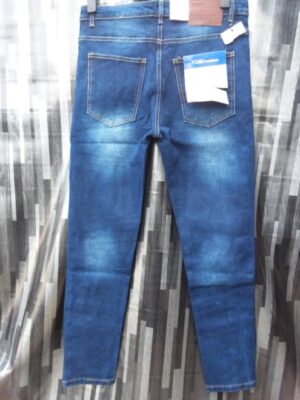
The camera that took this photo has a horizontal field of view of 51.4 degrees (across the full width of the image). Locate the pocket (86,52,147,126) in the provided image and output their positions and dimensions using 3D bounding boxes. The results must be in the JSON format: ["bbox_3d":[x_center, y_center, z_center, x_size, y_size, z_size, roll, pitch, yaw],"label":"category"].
[{"bbox_3d":[-0.084,-0.267,0.772,0.144,0.172,0.015,3,13,2],"label":"pocket"}]

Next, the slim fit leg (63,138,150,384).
[{"bbox_3d":[-0.134,0.206,0.898,0.246,0.764,0.045,3,13,2],"label":"slim fit leg"}]

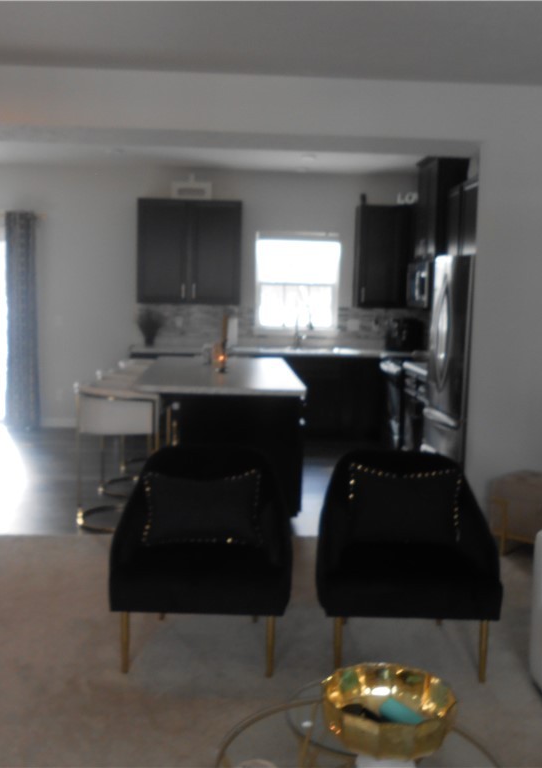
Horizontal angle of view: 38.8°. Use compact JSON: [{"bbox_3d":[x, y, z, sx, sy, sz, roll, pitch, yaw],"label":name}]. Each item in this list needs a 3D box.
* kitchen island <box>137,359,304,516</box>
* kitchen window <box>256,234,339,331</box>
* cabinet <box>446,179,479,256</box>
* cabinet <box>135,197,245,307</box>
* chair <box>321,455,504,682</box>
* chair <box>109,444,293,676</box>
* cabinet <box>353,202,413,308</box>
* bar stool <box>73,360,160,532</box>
[{"bbox_3d":[-0.380,0.346,5.808,1.070,0.914,2.200,1,7,-4],"label":"kitchen island"},{"bbox_3d":[0.280,-1.069,8.105,0.880,1.020,0.100,1,7,-3],"label":"kitchen window"},{"bbox_3d":[1.657,-1.151,5.392,0.600,0.520,0.880,1,7,-3],"label":"cabinet"},{"bbox_3d":[-0.837,-1.358,7.984,1.052,1.052,0.330,1,7,-4],"label":"cabinet"},{"bbox_3d":[0.544,0.724,3.255,0.700,0.796,0.700,2,7,2],"label":"chair"},{"bbox_3d":[-0.277,0.713,3.264,0.700,0.800,0.680,1,7,0],"label":"chair"},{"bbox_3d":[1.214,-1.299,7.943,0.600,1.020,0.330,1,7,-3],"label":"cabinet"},{"bbox_3d":[-0.993,0.432,5.005,0.560,0.900,0.550,1,7,-4],"label":"bar stool"}]

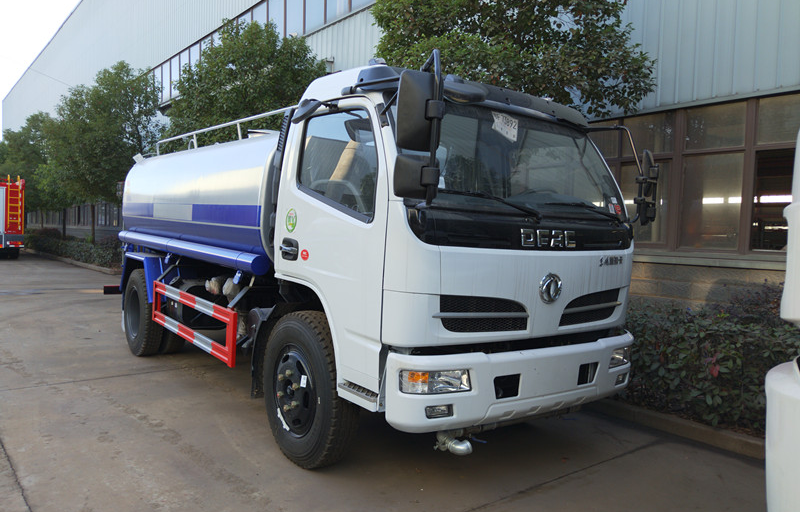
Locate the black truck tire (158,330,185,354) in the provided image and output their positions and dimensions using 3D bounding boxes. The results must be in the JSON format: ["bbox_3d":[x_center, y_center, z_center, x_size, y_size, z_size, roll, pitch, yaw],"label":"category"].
[{"bbox_3d":[-2.773,0.665,6.889,0.235,0.974,0.974,2,2,-38],"label":"black truck tire"}]

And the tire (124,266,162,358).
[{"bbox_3d":[-2.924,0.660,6.660,0.245,0.990,0.990,0,3,-38],"label":"tire"}]

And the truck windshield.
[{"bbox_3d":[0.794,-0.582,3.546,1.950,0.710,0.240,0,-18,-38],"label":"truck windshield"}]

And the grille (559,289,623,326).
[{"bbox_3d":[1.249,0.339,3.777,0.700,0.230,0.080,1,4,-42],"label":"grille"}]

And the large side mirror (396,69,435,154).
[{"bbox_3d":[0.079,-0.637,2.558,0.190,0.350,0.100,3,3,-9],"label":"large side mirror"}]

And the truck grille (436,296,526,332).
[{"bbox_3d":[0.469,0.314,3.136,0.680,0.225,0.080,0,3,-35],"label":"truck grille"}]

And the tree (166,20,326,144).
[{"bbox_3d":[-3.631,-2.233,13.170,3.800,6.400,3.800,0,2,-40],"label":"tree"}]

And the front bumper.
[{"bbox_3d":[0.824,0.690,3.487,2.150,0.400,0.270,2,3,-38],"label":"front bumper"}]

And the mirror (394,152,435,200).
[{"bbox_3d":[0.065,-0.359,2.610,0.190,0.210,0.100,1,3,-10],"label":"mirror"}]

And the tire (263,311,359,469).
[{"bbox_3d":[-0.585,0.856,3.778,0.250,0.990,0.990,0,3,-38],"label":"tire"}]

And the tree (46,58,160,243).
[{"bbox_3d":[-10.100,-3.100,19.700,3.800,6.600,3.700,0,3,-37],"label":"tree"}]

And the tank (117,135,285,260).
[{"bbox_3d":[-1.541,-0.625,6.563,2.040,1.330,4.450,2,3,-38],"label":"tank"}]

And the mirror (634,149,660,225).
[{"bbox_3d":[1.765,-0.496,4.120,0.160,0.540,0.220,3,3,27],"label":"mirror"}]

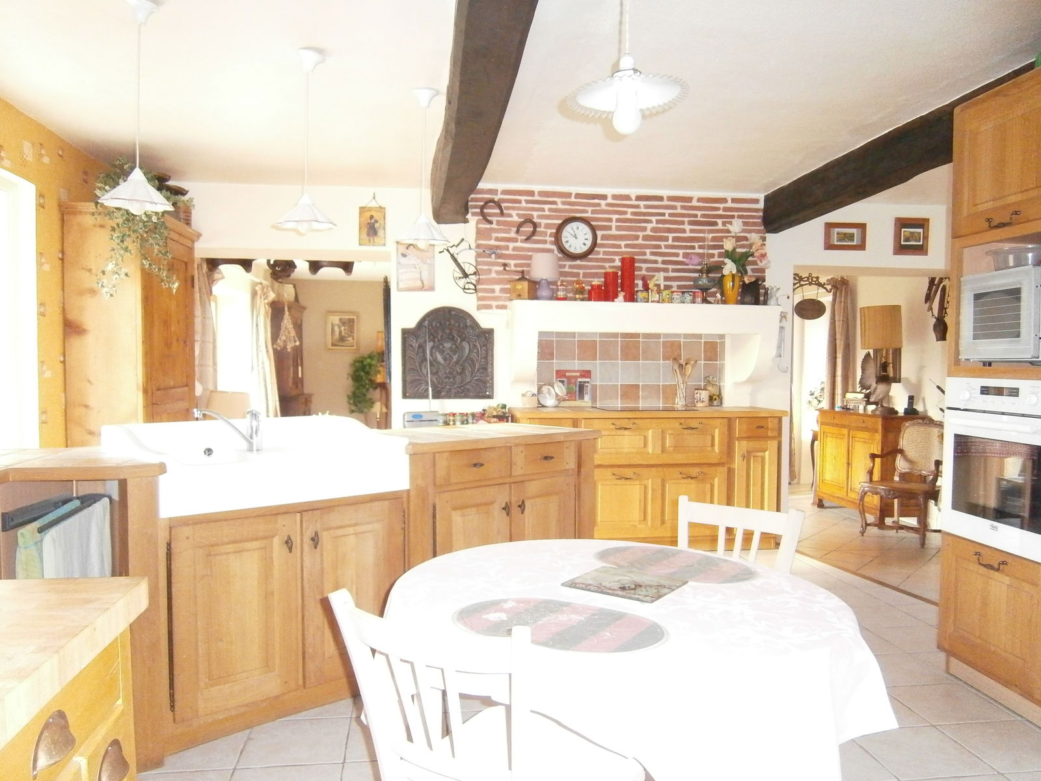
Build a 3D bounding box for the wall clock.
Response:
[{"bbox_3d":[0.384,-1.058,5.443,0.300,0.296,0.065,0,3,-9],"label":"wall clock"}]

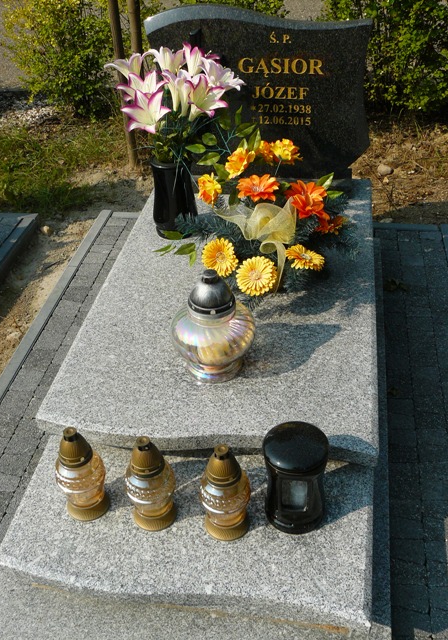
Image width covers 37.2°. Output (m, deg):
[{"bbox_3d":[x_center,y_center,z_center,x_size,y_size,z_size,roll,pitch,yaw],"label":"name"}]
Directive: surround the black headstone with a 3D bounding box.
[{"bbox_3d":[0.136,-0.836,2.493,0.837,0.620,0.089,4,39,9],"label":"black headstone"}]

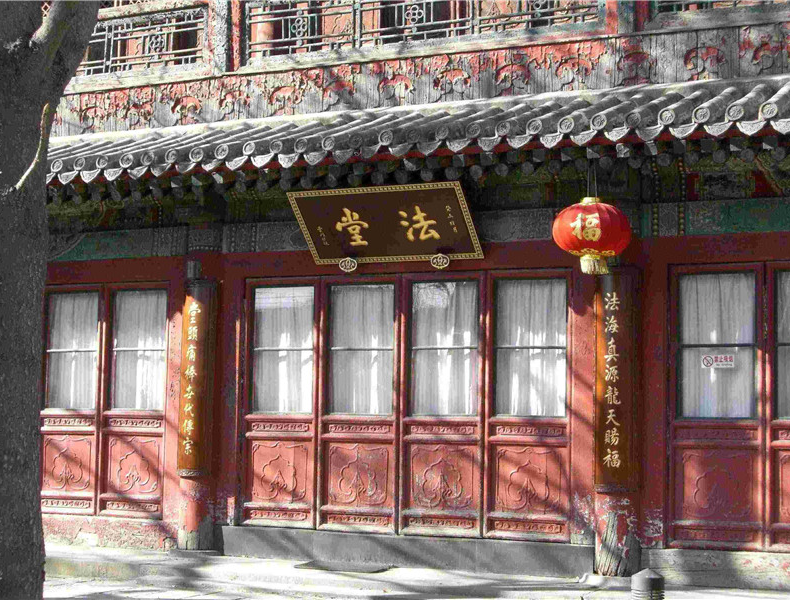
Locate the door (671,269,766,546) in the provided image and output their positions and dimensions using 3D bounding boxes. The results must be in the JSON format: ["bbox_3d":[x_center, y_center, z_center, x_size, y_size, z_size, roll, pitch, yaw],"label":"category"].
[{"bbox_3d":[2.589,0.858,12.291,0.787,2.300,0.080,-1,-5,27],"label":"door"}]

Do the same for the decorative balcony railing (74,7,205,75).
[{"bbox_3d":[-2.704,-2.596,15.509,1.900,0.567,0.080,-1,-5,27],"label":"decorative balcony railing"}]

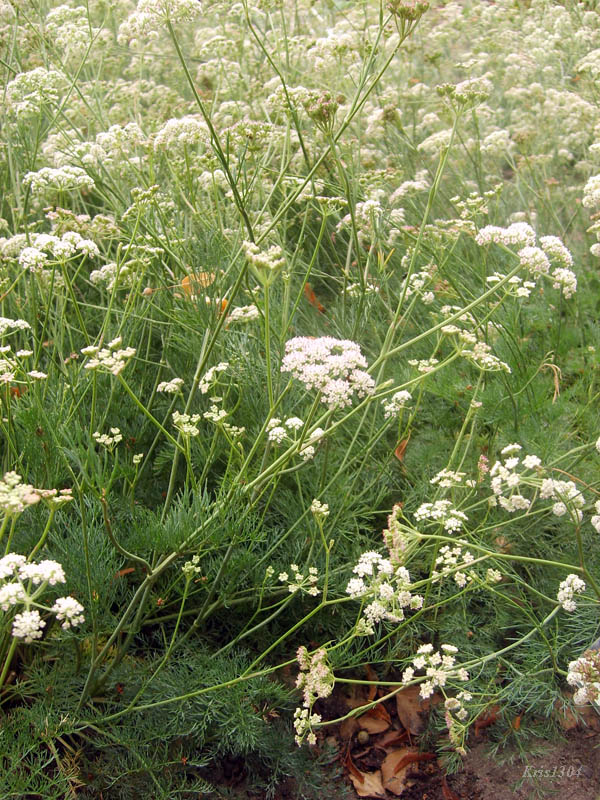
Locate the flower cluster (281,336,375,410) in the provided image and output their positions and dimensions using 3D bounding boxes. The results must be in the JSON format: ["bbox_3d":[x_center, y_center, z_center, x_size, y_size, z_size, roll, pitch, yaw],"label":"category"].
[{"bbox_3d":[0.026,-0.025,0.770,0.088,0.033,0.085,0,35,0],"label":"flower cluster"}]

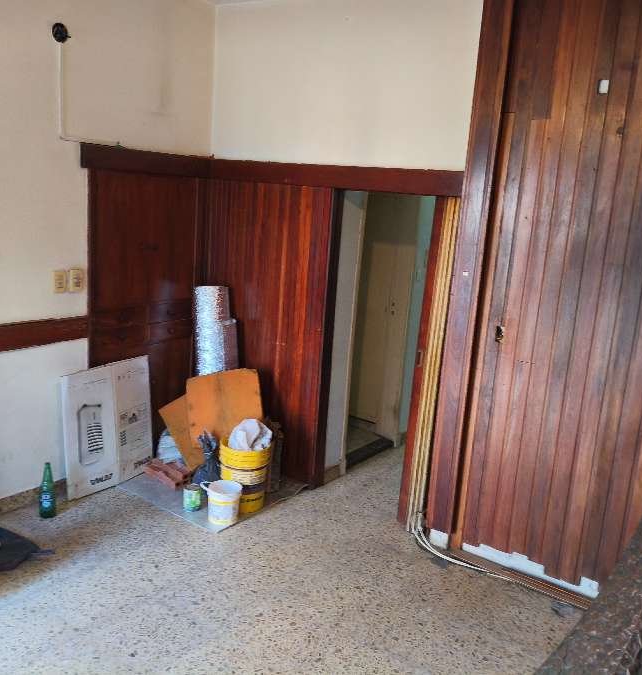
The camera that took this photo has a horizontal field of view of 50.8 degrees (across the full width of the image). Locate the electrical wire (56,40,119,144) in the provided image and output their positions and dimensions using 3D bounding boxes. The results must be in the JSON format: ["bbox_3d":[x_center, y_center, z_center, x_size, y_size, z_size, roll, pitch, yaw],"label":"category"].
[{"bbox_3d":[-1.244,-1.301,3.659,0.020,0.487,0.397,12,14,35],"label":"electrical wire"}]

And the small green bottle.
[{"bbox_3d":[-1.488,0.820,3.664,0.088,0.296,0.088,12,14,35],"label":"small green bottle"}]

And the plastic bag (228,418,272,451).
[{"bbox_3d":[-0.389,0.569,3.855,0.235,0.190,0.220,12,14,35],"label":"plastic bag"}]

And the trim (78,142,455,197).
[{"bbox_3d":[-0.292,-0.887,3.560,1.804,0.140,0.986,12,14,35],"label":"trim"}]

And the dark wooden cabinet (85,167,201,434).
[{"bbox_3d":[-1.125,-0.096,4.005,0.280,1.703,0.782,12,14,33],"label":"dark wooden cabinet"}]

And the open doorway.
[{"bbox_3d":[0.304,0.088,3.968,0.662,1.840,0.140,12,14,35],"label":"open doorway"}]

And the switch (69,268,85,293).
[{"bbox_3d":[-1.362,-0.320,3.792,0.020,0.128,0.080,12,14,35],"label":"switch"}]

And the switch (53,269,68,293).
[{"bbox_3d":[-1.425,-0.304,3.707,0.020,0.122,0.077,12,14,35],"label":"switch"}]

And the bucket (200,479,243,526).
[{"bbox_3d":[-0.536,0.921,3.744,0.205,0.199,0.205,4,12,-1],"label":"bucket"}]

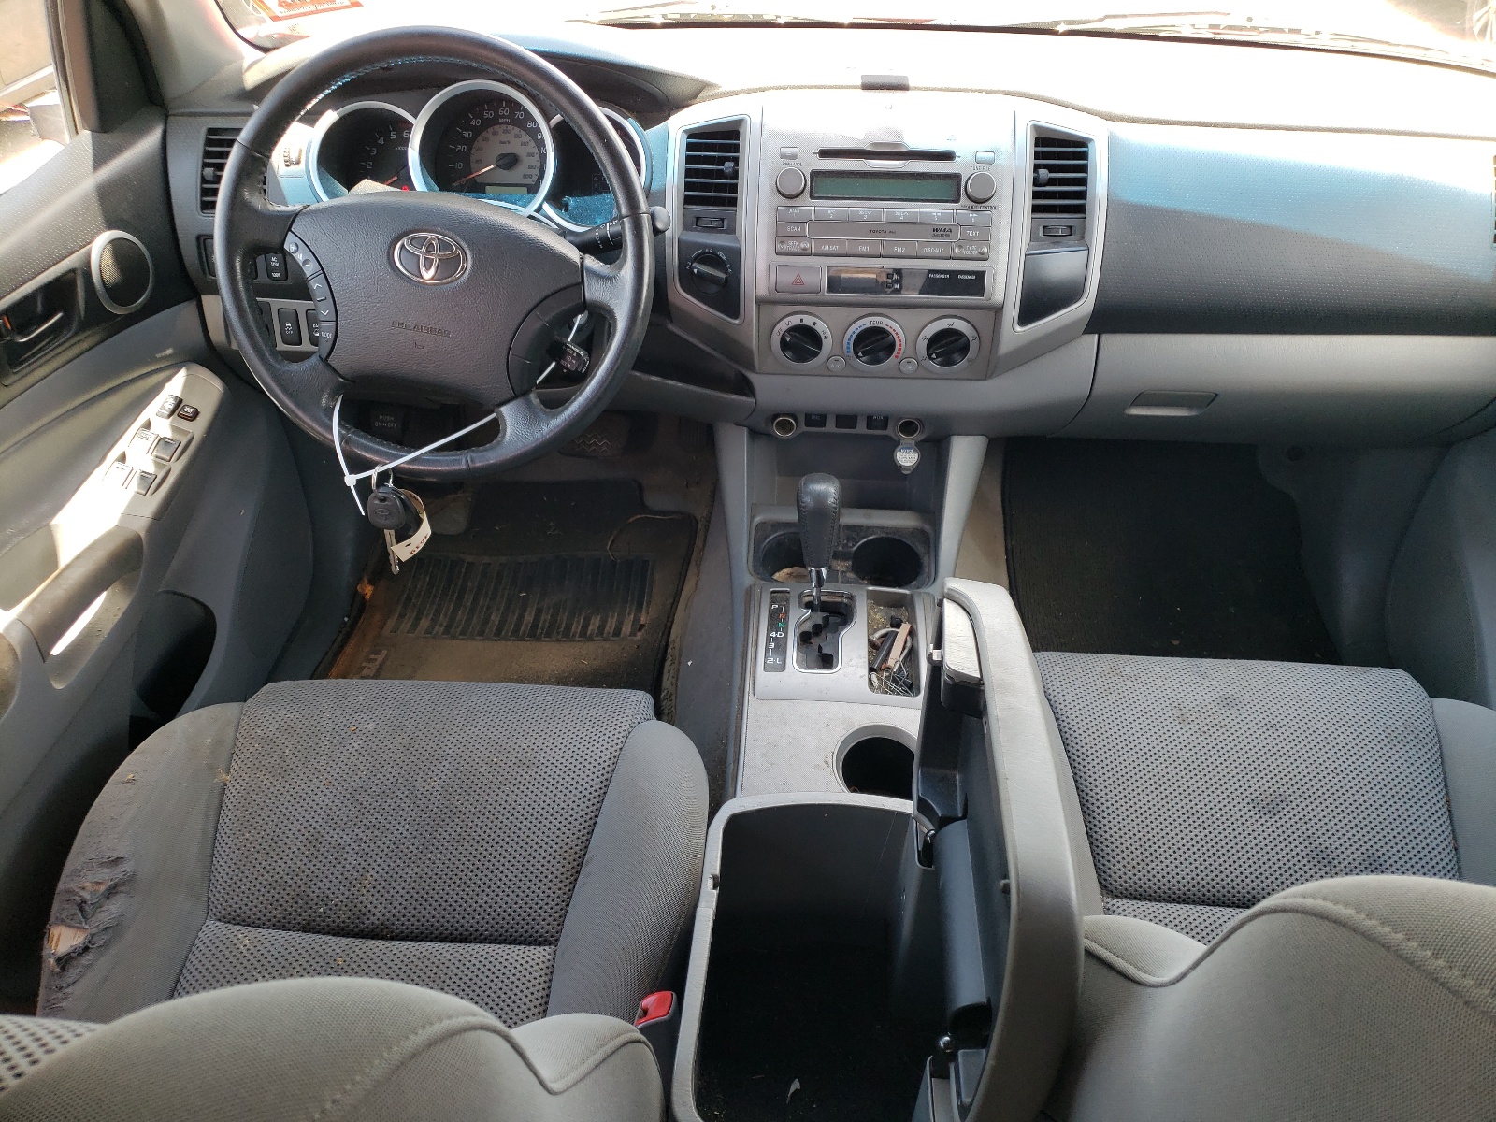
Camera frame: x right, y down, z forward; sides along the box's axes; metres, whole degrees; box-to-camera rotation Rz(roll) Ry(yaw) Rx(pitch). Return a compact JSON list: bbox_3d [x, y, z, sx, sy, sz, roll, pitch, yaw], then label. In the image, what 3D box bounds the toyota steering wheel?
[{"bbox_3d":[-0.268,-0.265,1.004,0.382,0.382,0.100,2,14,4],"label":"toyota steering wheel"}]

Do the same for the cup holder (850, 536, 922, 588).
[{"bbox_3d":[0.155,0.028,1.278,0.080,0.070,0.080,2,39,4],"label":"cup holder"}]

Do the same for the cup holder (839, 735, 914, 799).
[{"bbox_3d":[0.116,0.204,0.990,0.080,0.075,0.080,2,39,4],"label":"cup holder"}]

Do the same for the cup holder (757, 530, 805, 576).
[{"bbox_3d":[0.054,0.027,1.282,0.080,0.070,0.080,2,39,4],"label":"cup holder"}]

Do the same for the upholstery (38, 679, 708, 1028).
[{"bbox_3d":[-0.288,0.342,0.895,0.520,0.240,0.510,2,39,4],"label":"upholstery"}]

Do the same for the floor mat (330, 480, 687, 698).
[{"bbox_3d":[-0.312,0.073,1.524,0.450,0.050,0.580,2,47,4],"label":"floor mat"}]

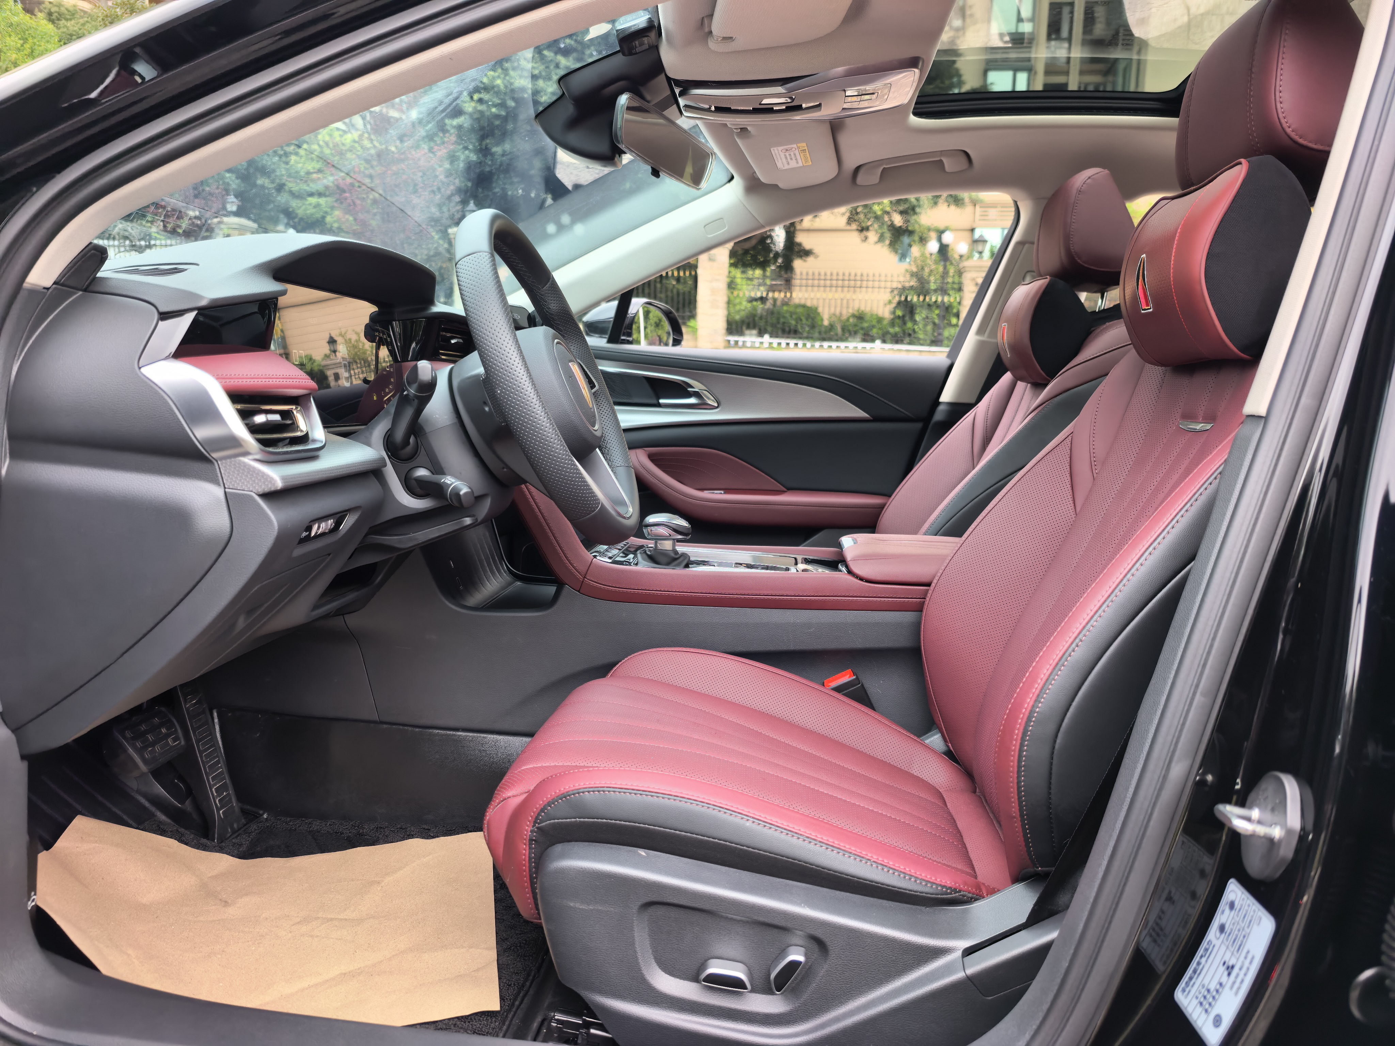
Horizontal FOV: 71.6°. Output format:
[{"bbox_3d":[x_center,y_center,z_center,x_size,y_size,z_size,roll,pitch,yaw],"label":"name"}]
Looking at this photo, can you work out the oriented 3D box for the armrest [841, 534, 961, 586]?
[{"bbox_3d":[0.328,0.058,1.323,0.280,0.060,0.210,3,7,8],"label":"armrest"}]

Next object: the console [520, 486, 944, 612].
[{"bbox_3d":[0.129,0.039,1.340,0.720,0.170,0.290,3,7,8],"label":"console"}]

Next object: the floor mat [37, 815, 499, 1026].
[{"bbox_3d":[-0.455,0.408,1.066,0.530,0.090,0.390,1,7,-3],"label":"floor mat"}]

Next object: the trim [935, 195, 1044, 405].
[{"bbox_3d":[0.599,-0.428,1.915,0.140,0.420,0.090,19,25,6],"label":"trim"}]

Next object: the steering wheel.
[{"bbox_3d":[-0.169,-0.140,1.008,0.100,0.362,0.362,-21,4,10],"label":"steering wheel"}]

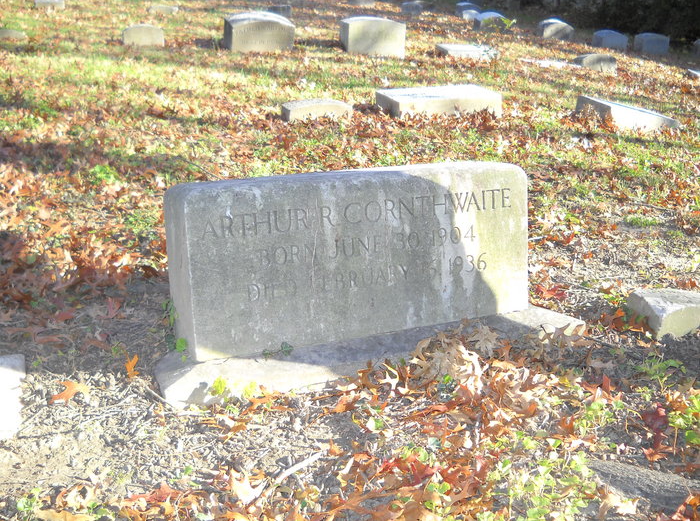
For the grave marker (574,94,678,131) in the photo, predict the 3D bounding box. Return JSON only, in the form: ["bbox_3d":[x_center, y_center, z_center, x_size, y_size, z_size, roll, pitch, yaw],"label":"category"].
[{"bbox_3d":[1.828,-0.961,5.070,0.571,0.102,0.334,2,22,-24],"label":"grave marker"}]

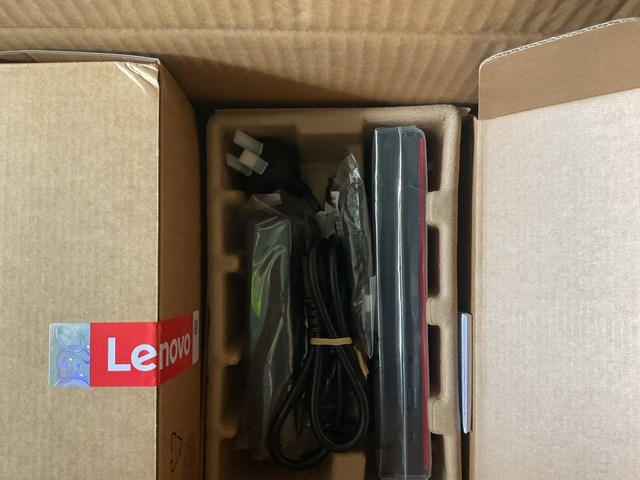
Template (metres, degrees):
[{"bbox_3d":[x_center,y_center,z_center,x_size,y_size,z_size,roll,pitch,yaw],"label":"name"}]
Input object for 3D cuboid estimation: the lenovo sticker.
[{"bbox_3d":[-0.100,0.056,0.286,0.052,0.068,0.030,-1,86,3],"label":"lenovo sticker"}]

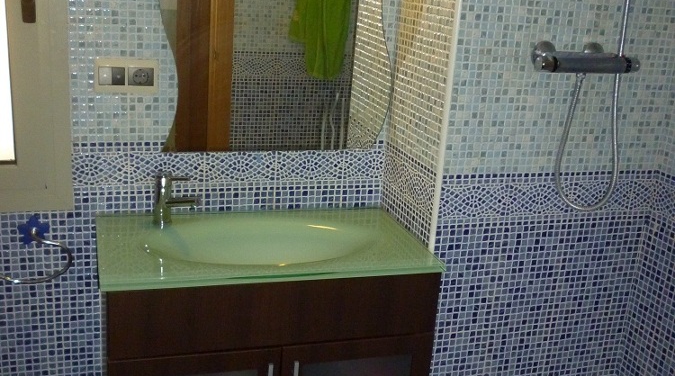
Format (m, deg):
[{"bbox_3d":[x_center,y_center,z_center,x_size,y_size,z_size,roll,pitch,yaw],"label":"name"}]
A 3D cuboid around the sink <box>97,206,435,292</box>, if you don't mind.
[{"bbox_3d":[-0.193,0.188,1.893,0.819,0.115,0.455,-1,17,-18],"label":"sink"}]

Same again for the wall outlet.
[{"bbox_3d":[-0.540,-0.286,1.869,0.154,0.087,0.012,-1,17,-18],"label":"wall outlet"}]

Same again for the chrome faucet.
[{"bbox_3d":[-0.423,0.029,1.924,0.121,0.139,0.048,3,16,-5],"label":"chrome faucet"}]

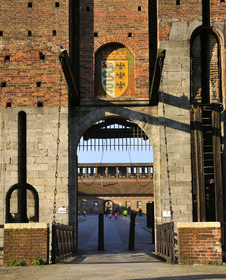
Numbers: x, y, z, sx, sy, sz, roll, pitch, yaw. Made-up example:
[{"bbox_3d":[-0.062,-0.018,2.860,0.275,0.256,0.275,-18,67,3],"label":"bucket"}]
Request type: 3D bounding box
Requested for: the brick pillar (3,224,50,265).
[{"bbox_3d":[-2.386,2.876,14.270,1.182,1.148,0.460,-1,-5,0],"label":"brick pillar"}]

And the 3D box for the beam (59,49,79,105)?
[{"bbox_3d":[-1.499,-2.097,17.750,0.260,0.280,3.961,0,-17,1],"label":"beam"}]

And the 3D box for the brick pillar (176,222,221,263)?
[{"bbox_3d":[2.271,2.727,13.598,1.103,1.092,0.500,0,-7,0],"label":"brick pillar"}]

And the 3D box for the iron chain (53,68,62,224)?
[{"bbox_3d":[-1.570,0.004,14.700,0.090,5.045,0.090,-1,-28,0],"label":"iron chain"}]

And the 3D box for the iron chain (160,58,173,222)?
[{"bbox_3d":[1.519,-0.162,14.700,0.090,5.245,0.090,-1,-27,0],"label":"iron chain"}]

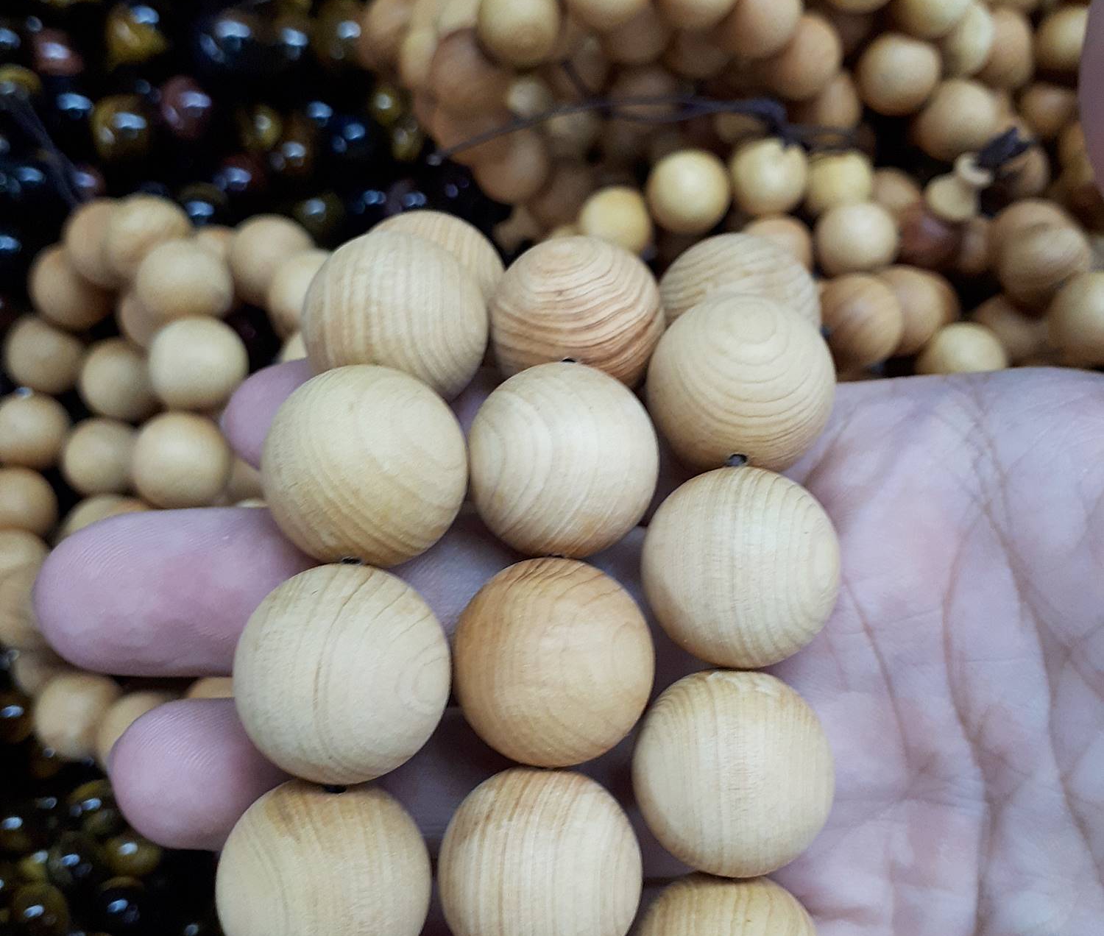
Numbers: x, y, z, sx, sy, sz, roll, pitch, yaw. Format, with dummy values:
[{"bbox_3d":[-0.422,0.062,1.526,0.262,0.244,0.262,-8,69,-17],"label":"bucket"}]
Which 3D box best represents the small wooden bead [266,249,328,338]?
[{"bbox_3d":[-0.043,-0.031,0.207,0.016,0.016,0.016,0,58,0],"label":"small wooden bead"}]

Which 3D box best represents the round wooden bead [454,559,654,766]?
[{"bbox_3d":[0.000,0.019,0.114,0.020,0.020,0.020,0,63,0],"label":"round wooden bead"}]

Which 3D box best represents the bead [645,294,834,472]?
[{"bbox_3d":[0.020,-0.009,0.124,0.020,0.020,0.020,0,58,0],"label":"bead"}]

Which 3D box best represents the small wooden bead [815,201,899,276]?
[{"bbox_3d":[0.063,-0.047,0.236,0.016,0.016,0.016,0,63,0],"label":"small wooden bead"}]

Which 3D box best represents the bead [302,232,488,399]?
[{"bbox_3d":[-0.017,-0.015,0.124,0.020,0.020,0.020,0,58,0],"label":"bead"}]

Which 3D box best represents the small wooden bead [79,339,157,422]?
[{"bbox_3d":[-0.085,-0.017,0.227,0.016,0.016,0.016,0,58,0],"label":"small wooden bead"}]

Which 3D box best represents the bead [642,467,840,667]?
[{"bbox_3d":[0.019,0.010,0.116,0.020,0.020,0.020,0,58,0],"label":"bead"}]

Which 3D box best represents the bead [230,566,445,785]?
[{"bbox_3d":[-0.020,0.019,0.108,0.020,0.020,0.020,0,57,0],"label":"bead"}]

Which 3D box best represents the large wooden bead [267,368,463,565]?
[{"bbox_3d":[-0.018,0.000,0.114,0.020,0.020,0.020,0,63,0],"label":"large wooden bead"}]

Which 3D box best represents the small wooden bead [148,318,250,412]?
[{"bbox_3d":[-0.059,-0.017,0.193,0.016,0.016,0.016,0,58,0],"label":"small wooden bead"}]

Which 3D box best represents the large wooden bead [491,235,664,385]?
[{"bbox_3d":[0.003,-0.017,0.133,0.020,0.020,0.020,0,63,0],"label":"large wooden bead"}]

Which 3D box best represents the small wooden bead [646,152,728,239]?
[{"bbox_3d":[0.028,-0.056,0.237,0.017,0.017,0.017,0,57,0],"label":"small wooden bead"}]

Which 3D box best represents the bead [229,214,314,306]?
[{"bbox_3d":[-0.056,-0.042,0.232,0.017,0.017,0.017,0,57,0],"label":"bead"}]

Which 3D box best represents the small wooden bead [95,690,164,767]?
[{"bbox_3d":[-0.089,0.057,0.246,0.017,0.017,0.017,0,57,0],"label":"small wooden bead"}]

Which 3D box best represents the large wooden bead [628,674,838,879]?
[{"bbox_3d":[0.018,0.031,0.116,0.020,0.020,0.020,0,63,0],"label":"large wooden bead"}]

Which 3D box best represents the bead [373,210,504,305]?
[{"bbox_3d":[-0.016,-0.023,0.147,0.019,0.019,0.019,0,57,0],"label":"bead"}]

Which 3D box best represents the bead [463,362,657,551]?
[{"bbox_3d":[0.001,-0.001,0.120,0.020,0.020,0.020,0,63,0],"label":"bead"}]

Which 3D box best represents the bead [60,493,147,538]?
[{"bbox_3d":[-0.085,0.013,0.217,0.016,0.016,0.016,0,63,0],"label":"bead"}]

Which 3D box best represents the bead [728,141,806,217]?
[{"bbox_3d":[0.047,-0.063,0.249,0.017,0.017,0.017,0,57,0],"label":"bead"}]

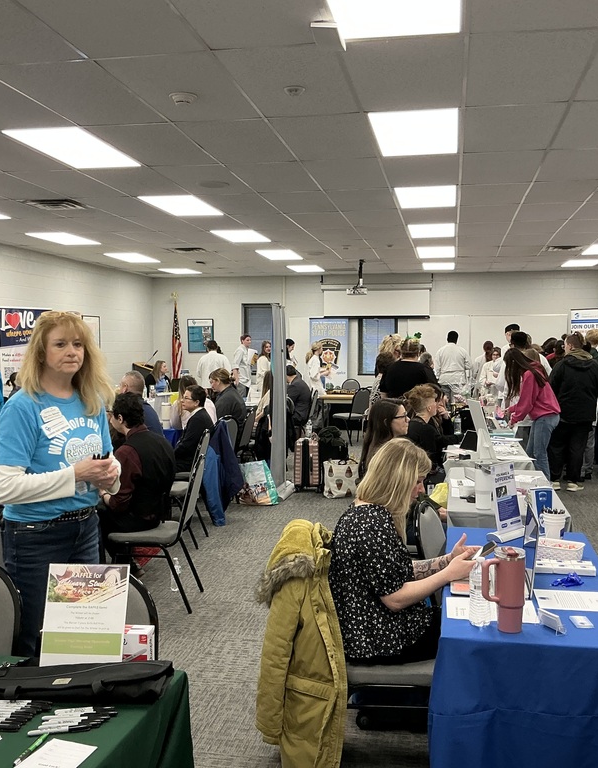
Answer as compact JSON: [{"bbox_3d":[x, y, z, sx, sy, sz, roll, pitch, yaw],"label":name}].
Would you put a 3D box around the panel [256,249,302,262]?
[{"bbox_3d":[-0.291,-2.031,13.086,0.590,0.060,1.190,1,3,11],"label":"panel"}]

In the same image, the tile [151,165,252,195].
[{"bbox_3d":[-0.799,-1.775,7.160,0.610,0.025,1.200,1,3,11],"label":"tile"}]

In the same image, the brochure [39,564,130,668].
[{"bbox_3d":[-0.557,0.614,2.163,0.216,0.279,0.020,0,-15,4],"label":"brochure"}]

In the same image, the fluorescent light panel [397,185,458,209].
[{"bbox_3d":[1.239,-1.823,7.984,0.570,0.050,1.160,1,3,11],"label":"fluorescent light panel"}]

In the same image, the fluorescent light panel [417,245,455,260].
[{"bbox_3d":[2.119,-2.036,12.688,0.570,0.050,1.160,1,3,11],"label":"fluorescent light panel"}]

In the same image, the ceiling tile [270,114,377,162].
[{"bbox_3d":[0.192,-1.707,5.745,0.610,0.020,1.210,1,3,11],"label":"ceiling tile"}]

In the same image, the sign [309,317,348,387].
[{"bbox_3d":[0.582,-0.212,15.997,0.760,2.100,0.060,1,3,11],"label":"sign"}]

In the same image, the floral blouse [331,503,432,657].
[{"bbox_3d":[0.300,0.714,3.120,0.400,0.540,0.460,0,3,-2],"label":"floral blouse"}]

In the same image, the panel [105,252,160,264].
[{"bbox_3d":[-2.737,-2.079,13.608,0.600,0.060,1.200,1,3,11],"label":"panel"}]

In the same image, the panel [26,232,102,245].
[{"bbox_3d":[-3.131,-1.952,11.123,0.600,0.070,1.200,1,3,11],"label":"panel"}]

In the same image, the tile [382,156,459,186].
[{"bbox_3d":[1.012,-1.736,6.736,0.605,0.025,1.210,1,3,11],"label":"tile"}]

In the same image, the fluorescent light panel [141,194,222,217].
[{"bbox_3d":[-1.187,-1.846,8.436,0.570,0.050,1.160,1,3,11],"label":"fluorescent light panel"}]

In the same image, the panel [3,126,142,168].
[{"bbox_3d":[-1.607,-1.694,6.010,0.590,0.060,1.190,1,3,11],"label":"panel"}]

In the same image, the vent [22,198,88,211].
[{"bbox_3d":[-2.455,-1.840,8.369,0.580,0.040,0.580,1,3,11],"label":"vent"}]

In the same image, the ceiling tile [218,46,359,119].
[{"bbox_3d":[-0.028,-1.621,4.497,0.610,0.030,1.220,1,3,11],"label":"ceiling tile"}]

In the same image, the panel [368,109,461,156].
[{"bbox_3d":[0.802,-1.715,5.644,0.600,0.060,1.200,1,3,11],"label":"panel"}]

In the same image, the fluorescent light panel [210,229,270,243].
[{"bbox_3d":[-0.734,-1.930,10.677,0.600,0.070,1.200,1,3,11],"label":"fluorescent light panel"}]

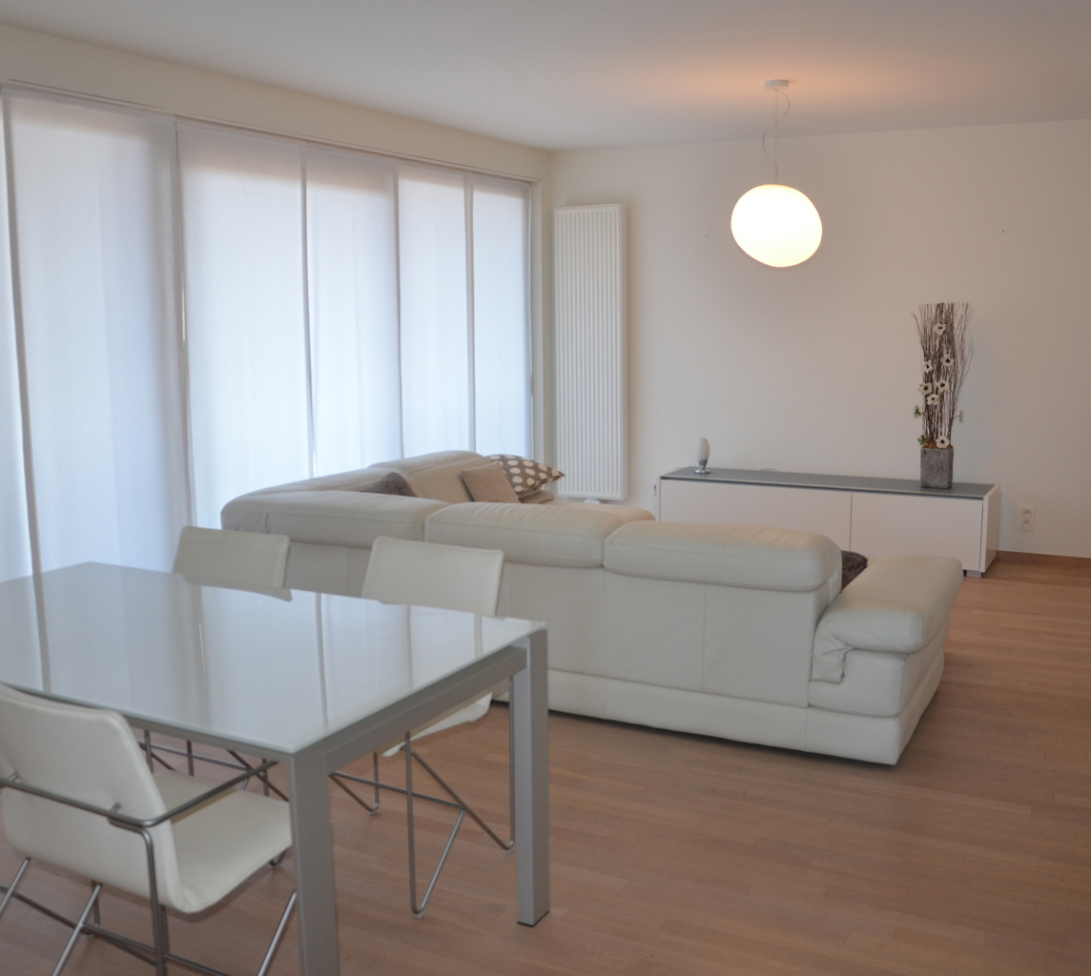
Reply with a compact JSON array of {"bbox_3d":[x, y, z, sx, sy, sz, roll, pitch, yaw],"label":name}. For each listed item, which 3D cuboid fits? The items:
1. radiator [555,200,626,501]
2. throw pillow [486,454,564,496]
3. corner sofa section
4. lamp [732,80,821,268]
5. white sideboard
[{"bbox_3d":[0.313,-0.888,7.360,0.475,1.910,0.110,4,11,26],"label":"radiator"},{"bbox_3d":[-0.122,-0.078,6.009,0.420,0.130,0.380,-2,50,-10],"label":"throw pillow"},{"bbox_3d":[0.296,0.339,4.959,2.850,0.730,1.770,4,11,26],"label":"corner sofa section"},{"bbox_3d":[1.025,-1.389,4.928,0.410,0.800,0.410,4,11,26],"label":"lamp"},{"bbox_3d":[1.669,0.187,6.638,1.880,0.450,0.500,4,11,26],"label":"white sideboard"}]

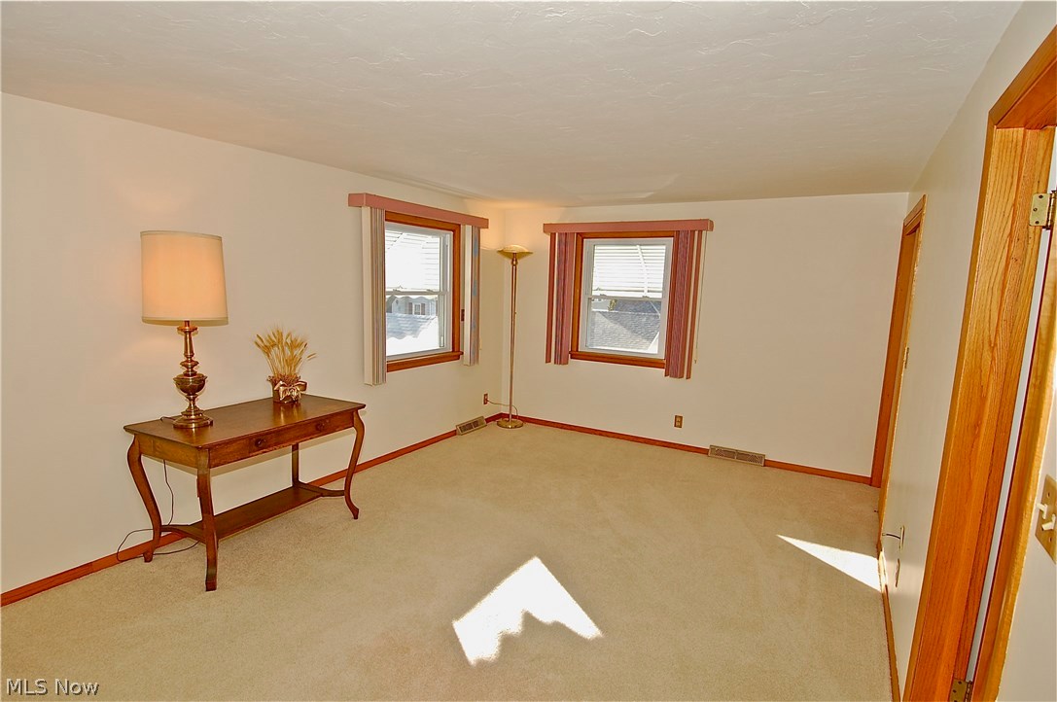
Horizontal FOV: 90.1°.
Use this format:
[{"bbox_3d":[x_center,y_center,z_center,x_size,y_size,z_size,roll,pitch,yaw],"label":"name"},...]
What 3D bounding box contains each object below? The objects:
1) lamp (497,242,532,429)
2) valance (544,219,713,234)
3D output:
[{"bbox_3d":[-0.169,-0.134,5.582,0.367,1.893,0.367,2,8,0],"label":"lamp"},{"bbox_3d":[0.885,-1.161,4.975,1.611,0.096,0.171,7,9,31],"label":"valance"}]

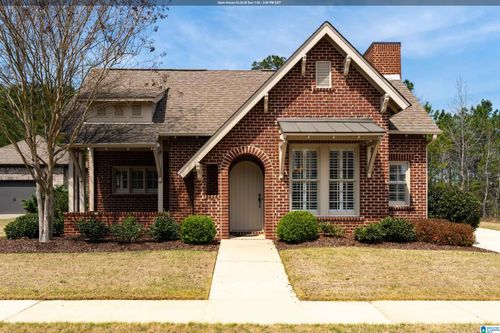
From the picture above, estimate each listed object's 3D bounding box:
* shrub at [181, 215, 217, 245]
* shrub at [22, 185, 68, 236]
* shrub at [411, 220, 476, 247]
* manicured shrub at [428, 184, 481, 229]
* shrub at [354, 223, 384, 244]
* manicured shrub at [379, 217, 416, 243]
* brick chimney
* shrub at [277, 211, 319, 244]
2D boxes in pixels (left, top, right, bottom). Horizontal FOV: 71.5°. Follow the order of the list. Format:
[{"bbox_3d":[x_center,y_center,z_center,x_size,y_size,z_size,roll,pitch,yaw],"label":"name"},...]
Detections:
[{"bbox_3d":[-1.335,1.634,9.000,0.920,0.780,0.880,0,-2,0],"label":"shrub"},{"bbox_3d":[-6.300,1.370,10.800,1.550,1.600,1.500,0,-2,0],"label":"shrub"},{"bbox_3d":[5.075,1.748,9.150,1.620,0.740,0.950,0,-2,0],"label":"shrub"},{"bbox_3d":[6.400,1.340,11.200,1.750,1.500,1.650,0,-2,0],"label":"manicured shrub"},{"bbox_3d":[3.116,1.747,9.050,0.800,0.580,0.720,0,-2,0],"label":"shrub"},{"bbox_3d":[3.883,1.670,9.200,0.980,0.700,0.850,0,-2,0],"label":"manicured shrub"},{"bbox_3d":[4.990,-3.840,13.200,1.000,1.360,1.250,0,-2,0],"label":"brick chimney"},{"bbox_3d":[1.239,1.582,9.000,1.060,0.870,1.000,0,-2,0],"label":"shrub"}]

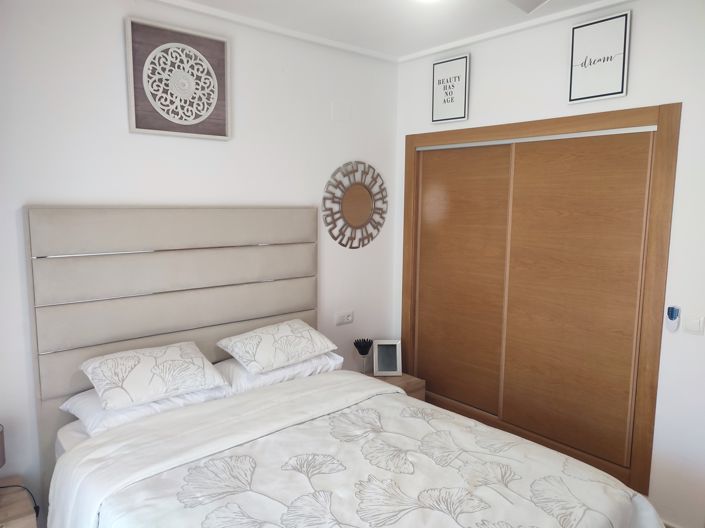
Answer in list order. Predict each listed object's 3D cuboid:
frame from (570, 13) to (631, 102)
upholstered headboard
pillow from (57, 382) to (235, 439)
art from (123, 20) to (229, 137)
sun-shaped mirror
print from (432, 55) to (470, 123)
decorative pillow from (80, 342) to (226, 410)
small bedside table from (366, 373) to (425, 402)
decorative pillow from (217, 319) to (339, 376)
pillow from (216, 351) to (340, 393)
[{"bbox_3d":[1.277,-1.060,2.644,0.022,0.405,0.300,-6,9,-41],"label":"frame"},{"bbox_3d":[-0.849,0.433,2.864,1.590,1.500,0.090,-6,9,-41],"label":"upholstered headboard"},{"bbox_3d":[-0.967,0.648,2.474,0.730,0.140,0.360,-6,19,-41],"label":"pillow"},{"bbox_3d":[-0.896,-0.949,2.676,0.535,0.545,0.035,-6,9,-41],"label":"art"},{"bbox_3d":[0.022,-0.410,3.558,0.610,0.610,0.030,-6,9,-41],"label":"sun-shaped mirror"},{"bbox_3d":[0.645,-1.145,3.364,0.022,0.405,0.300,-6,9,-41],"label":"print"},{"bbox_3d":[-0.942,0.526,2.433,0.550,0.120,0.350,-5,30,-42],"label":"decorative pillow"},{"bbox_3d":[0.228,1.033,3.703,0.460,0.385,0.370,-6,9,-41],"label":"small bedside table"},{"bbox_3d":[-0.427,0.461,2.877,0.550,0.120,0.350,-11,32,-42],"label":"decorative pillow"},{"bbox_3d":[-0.420,0.593,2.948,0.740,0.140,0.360,-6,19,-41],"label":"pillow"}]

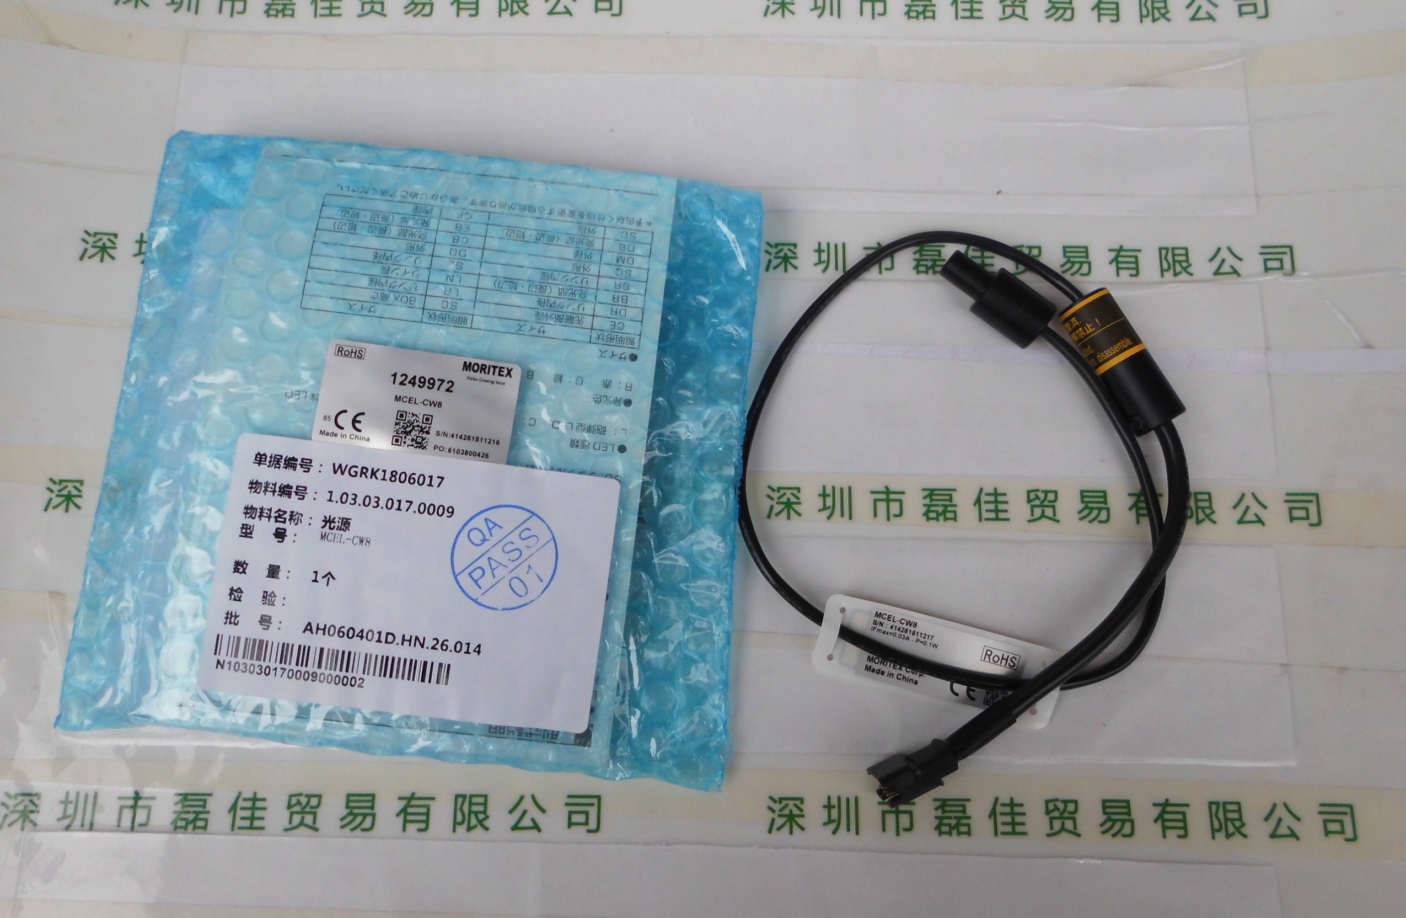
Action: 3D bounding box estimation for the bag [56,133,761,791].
[{"bbox_3d":[-0.069,-0.005,0.264,0.160,0.016,0.156,5,78,0],"label":"bag"}]

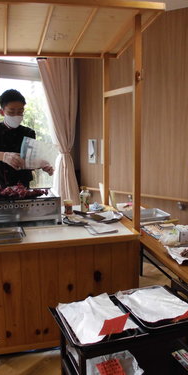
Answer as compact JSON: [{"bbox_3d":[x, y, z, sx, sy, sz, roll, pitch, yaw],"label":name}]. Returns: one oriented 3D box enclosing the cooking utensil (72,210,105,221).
[{"bbox_3d":[-0.035,0.221,2.973,0.319,0.035,0.080,13,15,32],"label":"cooking utensil"}]

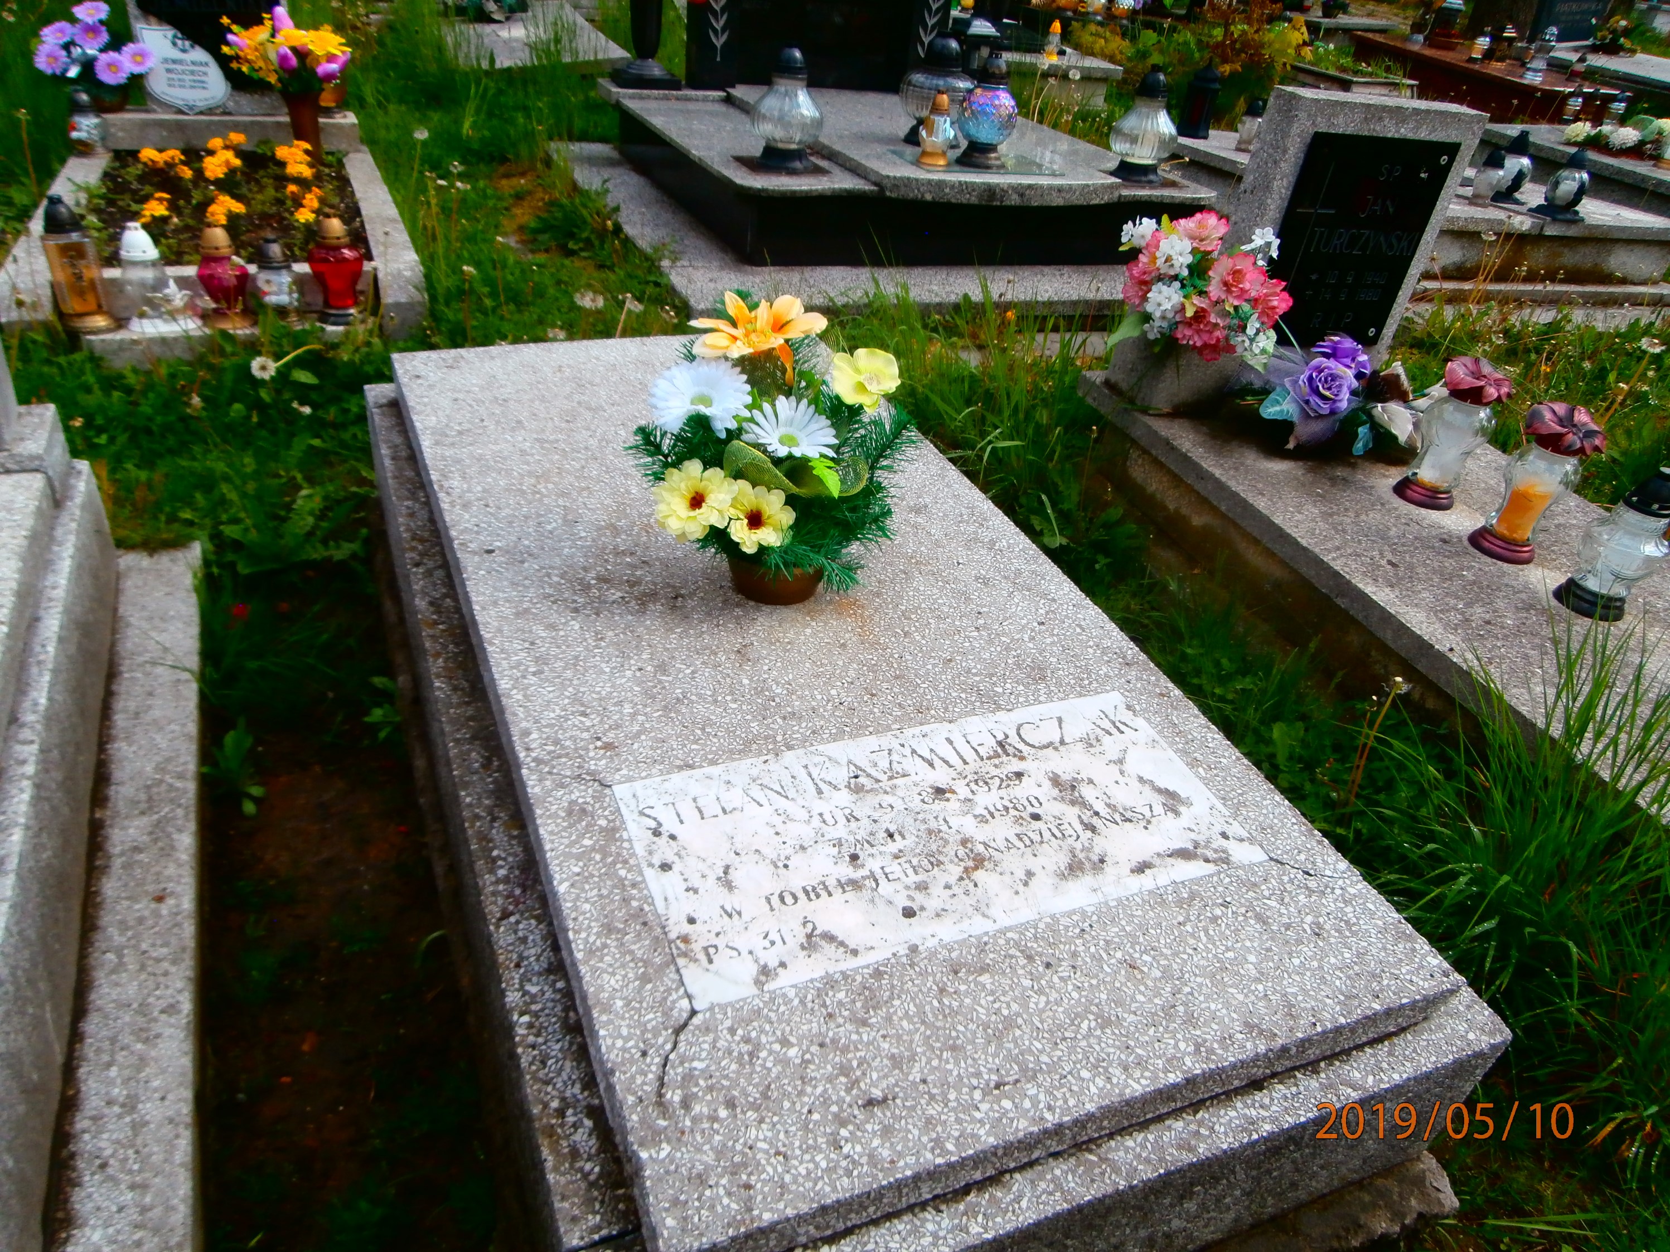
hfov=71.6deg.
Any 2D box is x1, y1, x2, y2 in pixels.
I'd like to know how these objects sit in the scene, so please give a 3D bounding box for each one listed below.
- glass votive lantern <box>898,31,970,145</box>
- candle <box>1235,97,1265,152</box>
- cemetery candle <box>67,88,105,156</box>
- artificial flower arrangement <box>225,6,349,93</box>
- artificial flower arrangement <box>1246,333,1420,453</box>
[{"bbox_3d":[0.335,-1.726,3.722,0.238,0.299,0.238,4,31,-2],"label":"glass votive lantern"},{"bbox_3d":[1.668,-1.972,4.561,0.114,0.180,0.114,14,34,14],"label":"candle"},{"bbox_3d":[-2.619,-1.763,4.049,0.125,0.201,0.125,-9,33,-22],"label":"cemetery candle"},{"bbox_3d":[-1.766,-1.863,3.739,0.356,0.230,0.267,-10,35,-22],"label":"artificial flower arrangement"},{"bbox_3d":[0.984,-0.466,2.288,0.340,0.180,0.200,-4,35,-22],"label":"artificial flower arrangement"}]

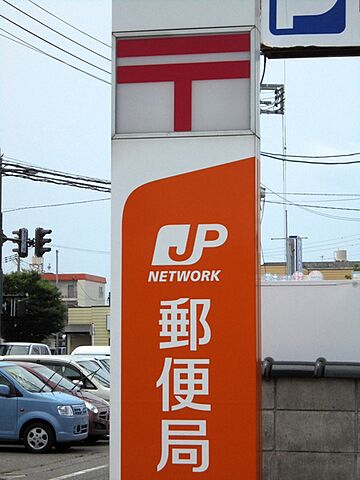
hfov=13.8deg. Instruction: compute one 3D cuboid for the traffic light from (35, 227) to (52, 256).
[{"bbox_3d":[-5.244,0.065,57.000,0.560,1.150,0.420,-1,-5,12],"label":"traffic light"}]

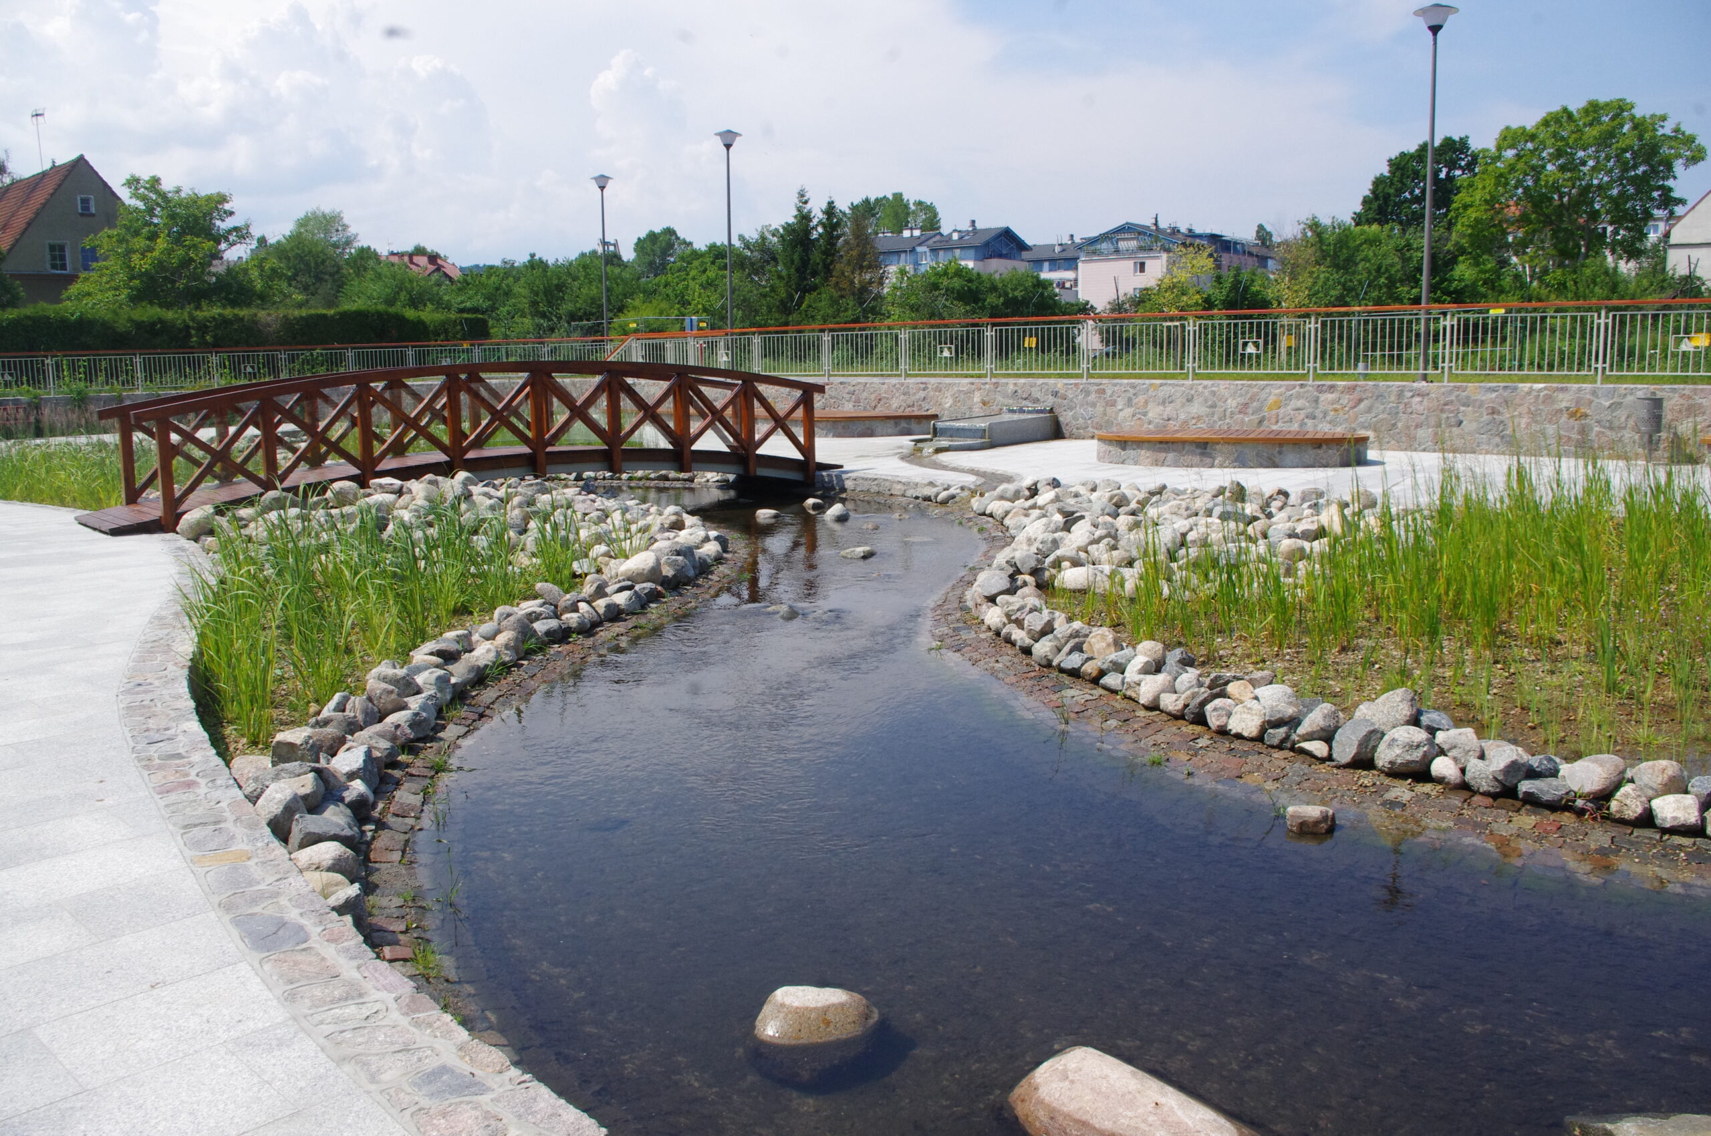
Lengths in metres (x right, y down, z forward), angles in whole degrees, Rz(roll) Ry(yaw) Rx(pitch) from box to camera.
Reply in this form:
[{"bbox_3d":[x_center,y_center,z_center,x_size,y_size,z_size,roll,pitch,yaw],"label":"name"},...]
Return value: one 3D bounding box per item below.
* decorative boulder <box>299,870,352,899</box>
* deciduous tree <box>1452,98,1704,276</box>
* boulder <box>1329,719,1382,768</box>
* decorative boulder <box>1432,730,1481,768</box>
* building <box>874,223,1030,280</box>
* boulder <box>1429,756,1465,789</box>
[{"bbox_3d":[-1.692,1.015,4.080,0.190,0.130,0.160,-5,10,-23],"label":"decorative boulder"},{"bbox_3d":[28.186,-13.220,50.000,9.000,10.000,8.800,4,10,28],"label":"deciduous tree"},{"bbox_3d":[2.032,0.713,5.202,0.205,0.180,0.190,3,10,22],"label":"boulder"},{"bbox_3d":[2.608,0.784,5.550,0.200,0.170,0.170,4,10,26],"label":"decorative boulder"},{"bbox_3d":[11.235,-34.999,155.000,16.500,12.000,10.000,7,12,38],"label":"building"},{"bbox_3d":[2.486,0.856,5.380,0.145,0.130,0.140,4,10,25],"label":"boulder"}]

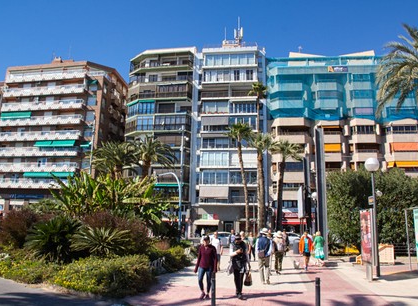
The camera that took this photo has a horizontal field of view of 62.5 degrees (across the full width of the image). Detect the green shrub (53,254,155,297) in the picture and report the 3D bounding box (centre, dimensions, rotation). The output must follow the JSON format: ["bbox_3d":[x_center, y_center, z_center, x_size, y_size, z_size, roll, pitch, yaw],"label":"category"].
[{"bbox_3d":[-3.104,3.641,10.457,2.700,0.950,2.000,1,-12,0],"label":"green shrub"}]

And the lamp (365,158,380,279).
[{"bbox_3d":[6.860,2.583,14.197,0.600,4.900,0.600,1,-12,0],"label":"lamp"}]

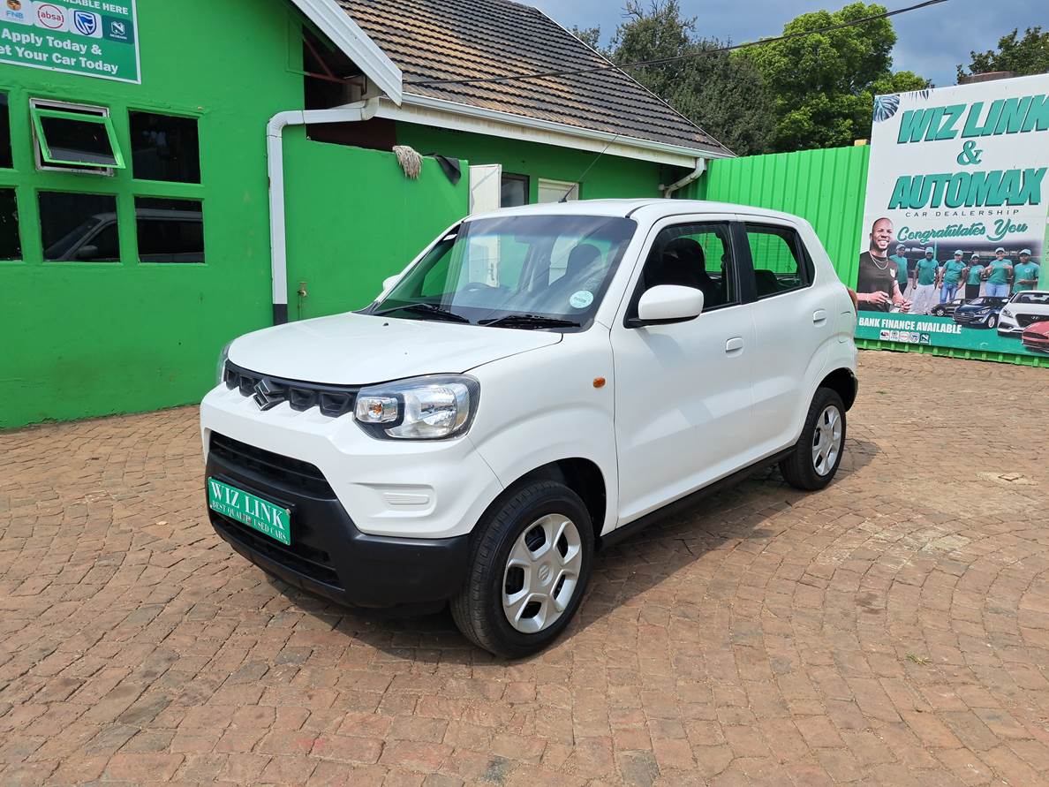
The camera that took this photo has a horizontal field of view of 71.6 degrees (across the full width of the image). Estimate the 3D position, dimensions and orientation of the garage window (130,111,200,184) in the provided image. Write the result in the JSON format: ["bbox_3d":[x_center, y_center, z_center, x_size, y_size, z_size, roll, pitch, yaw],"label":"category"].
[{"bbox_3d":[-2.870,-1.958,5.828,0.517,0.509,0.070,-9,14,-42],"label":"garage window"}]

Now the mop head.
[{"bbox_3d":[-1.171,-2.316,7.290,0.260,0.310,0.160,-9,14,-42],"label":"mop head"}]

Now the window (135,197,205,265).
[{"bbox_3d":[-2.882,-1.321,5.937,0.508,0.510,0.070,-9,14,-42],"label":"window"}]

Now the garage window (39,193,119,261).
[{"bbox_3d":[-3.357,-1.248,5.504,0.512,0.504,0.070,-9,14,-42],"label":"garage window"}]

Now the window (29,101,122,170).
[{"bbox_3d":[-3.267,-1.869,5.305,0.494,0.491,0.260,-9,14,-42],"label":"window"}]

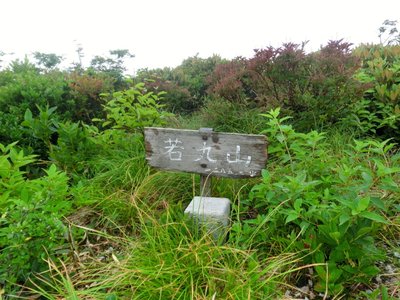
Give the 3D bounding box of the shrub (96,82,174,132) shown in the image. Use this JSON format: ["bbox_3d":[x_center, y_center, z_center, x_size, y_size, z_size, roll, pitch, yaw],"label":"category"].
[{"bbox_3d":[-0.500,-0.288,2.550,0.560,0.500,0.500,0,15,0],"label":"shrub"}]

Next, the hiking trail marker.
[{"bbox_3d":[-0.007,0.131,1.326,0.541,0.412,0.247,4,15,16],"label":"hiking trail marker"}]

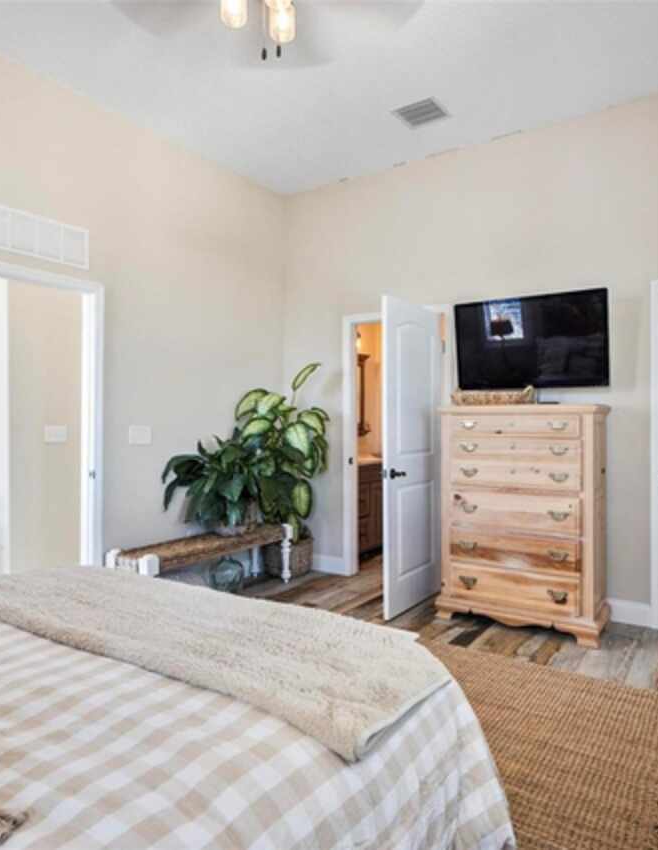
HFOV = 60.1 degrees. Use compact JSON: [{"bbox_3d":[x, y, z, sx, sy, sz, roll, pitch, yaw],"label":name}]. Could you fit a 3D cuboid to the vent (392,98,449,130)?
[{"bbox_3d":[0.591,-1.973,3.614,0.300,0.020,0.290,0,0,32],"label":"vent"}]

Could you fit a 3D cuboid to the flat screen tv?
[{"bbox_3d":[1.310,-0.535,3.742,0.950,0.590,0.060,0,11,32],"label":"flat screen tv"}]

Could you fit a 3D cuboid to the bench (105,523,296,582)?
[{"bbox_3d":[-0.839,1.007,3.978,0.390,0.462,1.380,0,0,35],"label":"bench"}]

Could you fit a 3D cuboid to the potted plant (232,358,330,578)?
[{"bbox_3d":[-0.308,0.366,4.455,0.580,1.730,0.650,0,0,32],"label":"potted plant"}]

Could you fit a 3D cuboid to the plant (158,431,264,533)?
[{"bbox_3d":[-0.738,0.427,3.933,0.600,0.770,0.740,0,0,32],"label":"plant"}]

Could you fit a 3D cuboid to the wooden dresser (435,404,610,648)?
[{"bbox_3d":[1.210,0.560,3.598,0.960,1.338,0.465,0,0,32],"label":"wooden dresser"}]

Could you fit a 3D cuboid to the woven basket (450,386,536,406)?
[{"bbox_3d":[1.050,-0.172,3.630,0.510,0.130,0.320,0,0,32],"label":"woven basket"}]

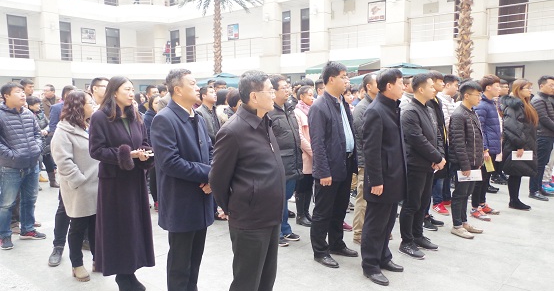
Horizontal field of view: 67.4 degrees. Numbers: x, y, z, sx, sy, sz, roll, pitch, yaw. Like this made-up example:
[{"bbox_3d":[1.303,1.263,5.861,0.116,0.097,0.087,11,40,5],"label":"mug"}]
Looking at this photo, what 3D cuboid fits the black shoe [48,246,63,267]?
[{"bbox_3d":[-2.060,1.027,3.888,0.110,0.120,0.280,-3,7,-20],"label":"black shoe"}]

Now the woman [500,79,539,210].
[{"bbox_3d":[3.216,-0.010,5.468,0.360,1.690,0.460,3,8,33],"label":"woman"}]

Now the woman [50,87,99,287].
[{"bbox_3d":[-1.706,0.337,3.516,0.380,1.566,0.480,1,7,12],"label":"woman"}]

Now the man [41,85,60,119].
[{"bbox_3d":[-3.607,-0.110,6.701,0.520,1.730,0.350,-1,7,0],"label":"man"}]

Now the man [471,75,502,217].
[{"bbox_3d":[2.646,0.016,5.237,0.500,1.740,0.360,-4,8,-30],"label":"man"}]

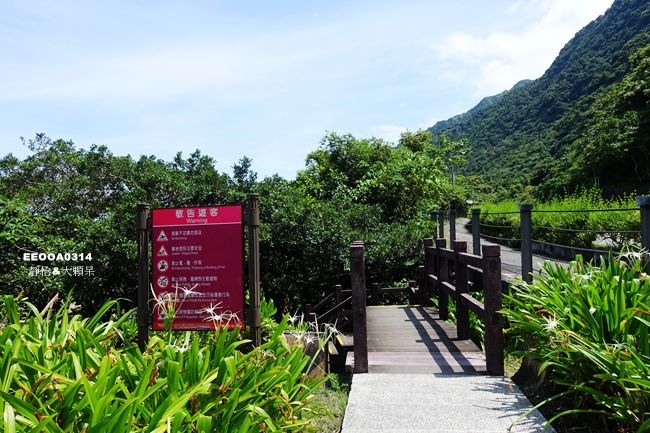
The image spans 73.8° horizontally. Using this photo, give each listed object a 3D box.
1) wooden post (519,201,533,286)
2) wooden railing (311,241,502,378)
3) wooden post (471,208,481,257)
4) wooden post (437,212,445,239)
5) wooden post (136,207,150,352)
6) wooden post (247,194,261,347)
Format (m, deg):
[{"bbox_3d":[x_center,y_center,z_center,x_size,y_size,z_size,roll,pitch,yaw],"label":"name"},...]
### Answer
[{"bbox_3d":[2.594,0.367,5.585,0.150,1.070,0.150,-1,-2,5],"label":"wooden post"},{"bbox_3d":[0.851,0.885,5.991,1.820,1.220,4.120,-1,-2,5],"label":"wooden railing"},{"bbox_3d":[2.788,0.398,7.985,0.150,1.070,0.150,-1,-2,5],"label":"wooden post"},{"bbox_3d":[3.182,0.412,11.785,0.150,1.070,0.150,-1,-2,5],"label":"wooden post"},{"bbox_3d":[-1.803,0.650,4.298,0.115,1.550,0.115,-1,-2,9],"label":"wooden post"},{"bbox_3d":[-0.672,0.579,4.128,0.115,1.570,0.115,-1,-2,9],"label":"wooden post"}]

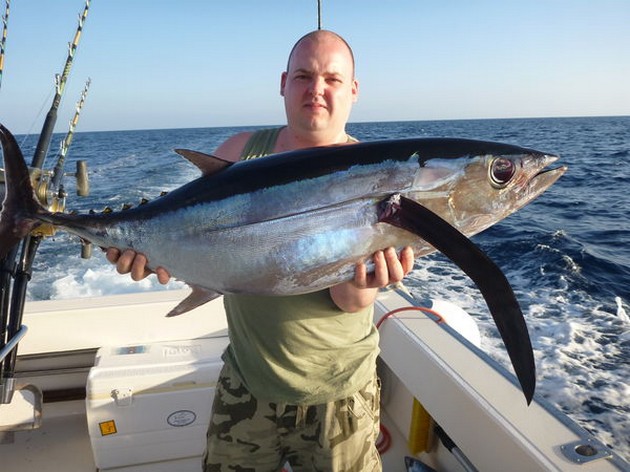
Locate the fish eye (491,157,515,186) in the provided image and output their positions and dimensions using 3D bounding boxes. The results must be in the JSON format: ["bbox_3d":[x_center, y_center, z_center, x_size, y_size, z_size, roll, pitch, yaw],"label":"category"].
[{"bbox_3d":[0.320,-0.108,0.868,0.043,0.045,0.022,-6,1,-10],"label":"fish eye"}]

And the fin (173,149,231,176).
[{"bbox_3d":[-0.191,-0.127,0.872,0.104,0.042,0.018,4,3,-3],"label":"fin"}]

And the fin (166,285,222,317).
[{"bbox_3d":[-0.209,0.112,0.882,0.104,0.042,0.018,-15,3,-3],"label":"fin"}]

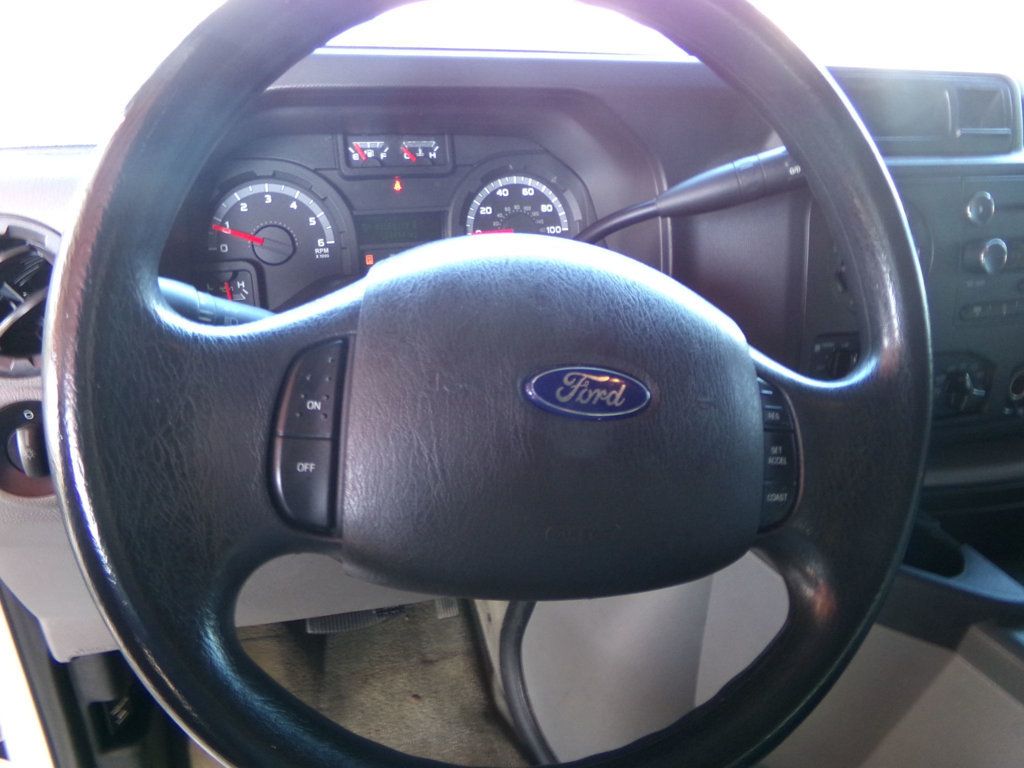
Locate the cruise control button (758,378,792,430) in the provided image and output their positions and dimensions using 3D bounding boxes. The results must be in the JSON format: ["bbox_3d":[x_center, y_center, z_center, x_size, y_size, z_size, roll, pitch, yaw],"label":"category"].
[{"bbox_3d":[0.126,0.009,0.340,0.020,0.027,0.007,3,-1,-14],"label":"cruise control button"}]

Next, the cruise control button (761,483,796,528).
[{"bbox_3d":[0.128,0.058,0.341,0.021,0.023,0.007,3,-1,-14],"label":"cruise control button"}]

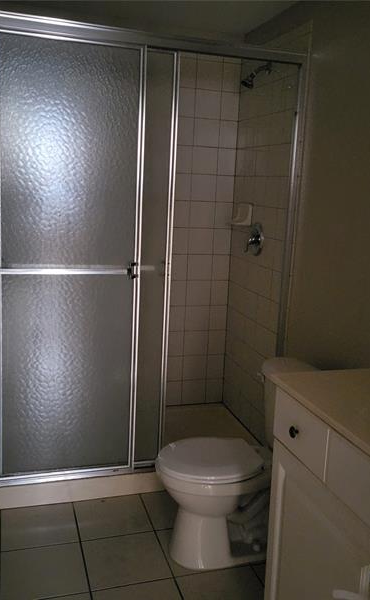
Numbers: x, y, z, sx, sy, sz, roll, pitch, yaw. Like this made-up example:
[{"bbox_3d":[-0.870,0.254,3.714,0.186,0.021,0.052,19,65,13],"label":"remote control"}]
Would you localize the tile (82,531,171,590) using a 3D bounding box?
[{"bbox_3d":[-0.228,0.990,2.292,0.301,0.010,0.301,-1,11,-17],"label":"tile"}]

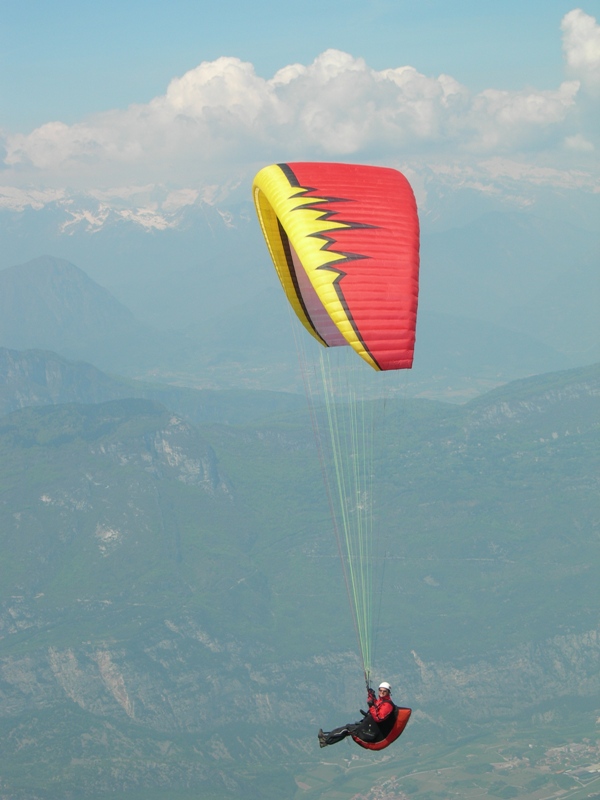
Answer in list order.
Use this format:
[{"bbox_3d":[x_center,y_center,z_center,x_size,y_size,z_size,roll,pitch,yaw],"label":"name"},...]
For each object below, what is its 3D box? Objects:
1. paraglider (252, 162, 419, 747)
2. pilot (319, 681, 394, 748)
[{"bbox_3d":[0.500,0.970,29.800,2.650,9.200,8.800,0,6,-5],"label":"paraglider"},{"bbox_3d":[0.900,5.000,30.200,1.200,0.980,0.560,-1,6,-9],"label":"pilot"}]

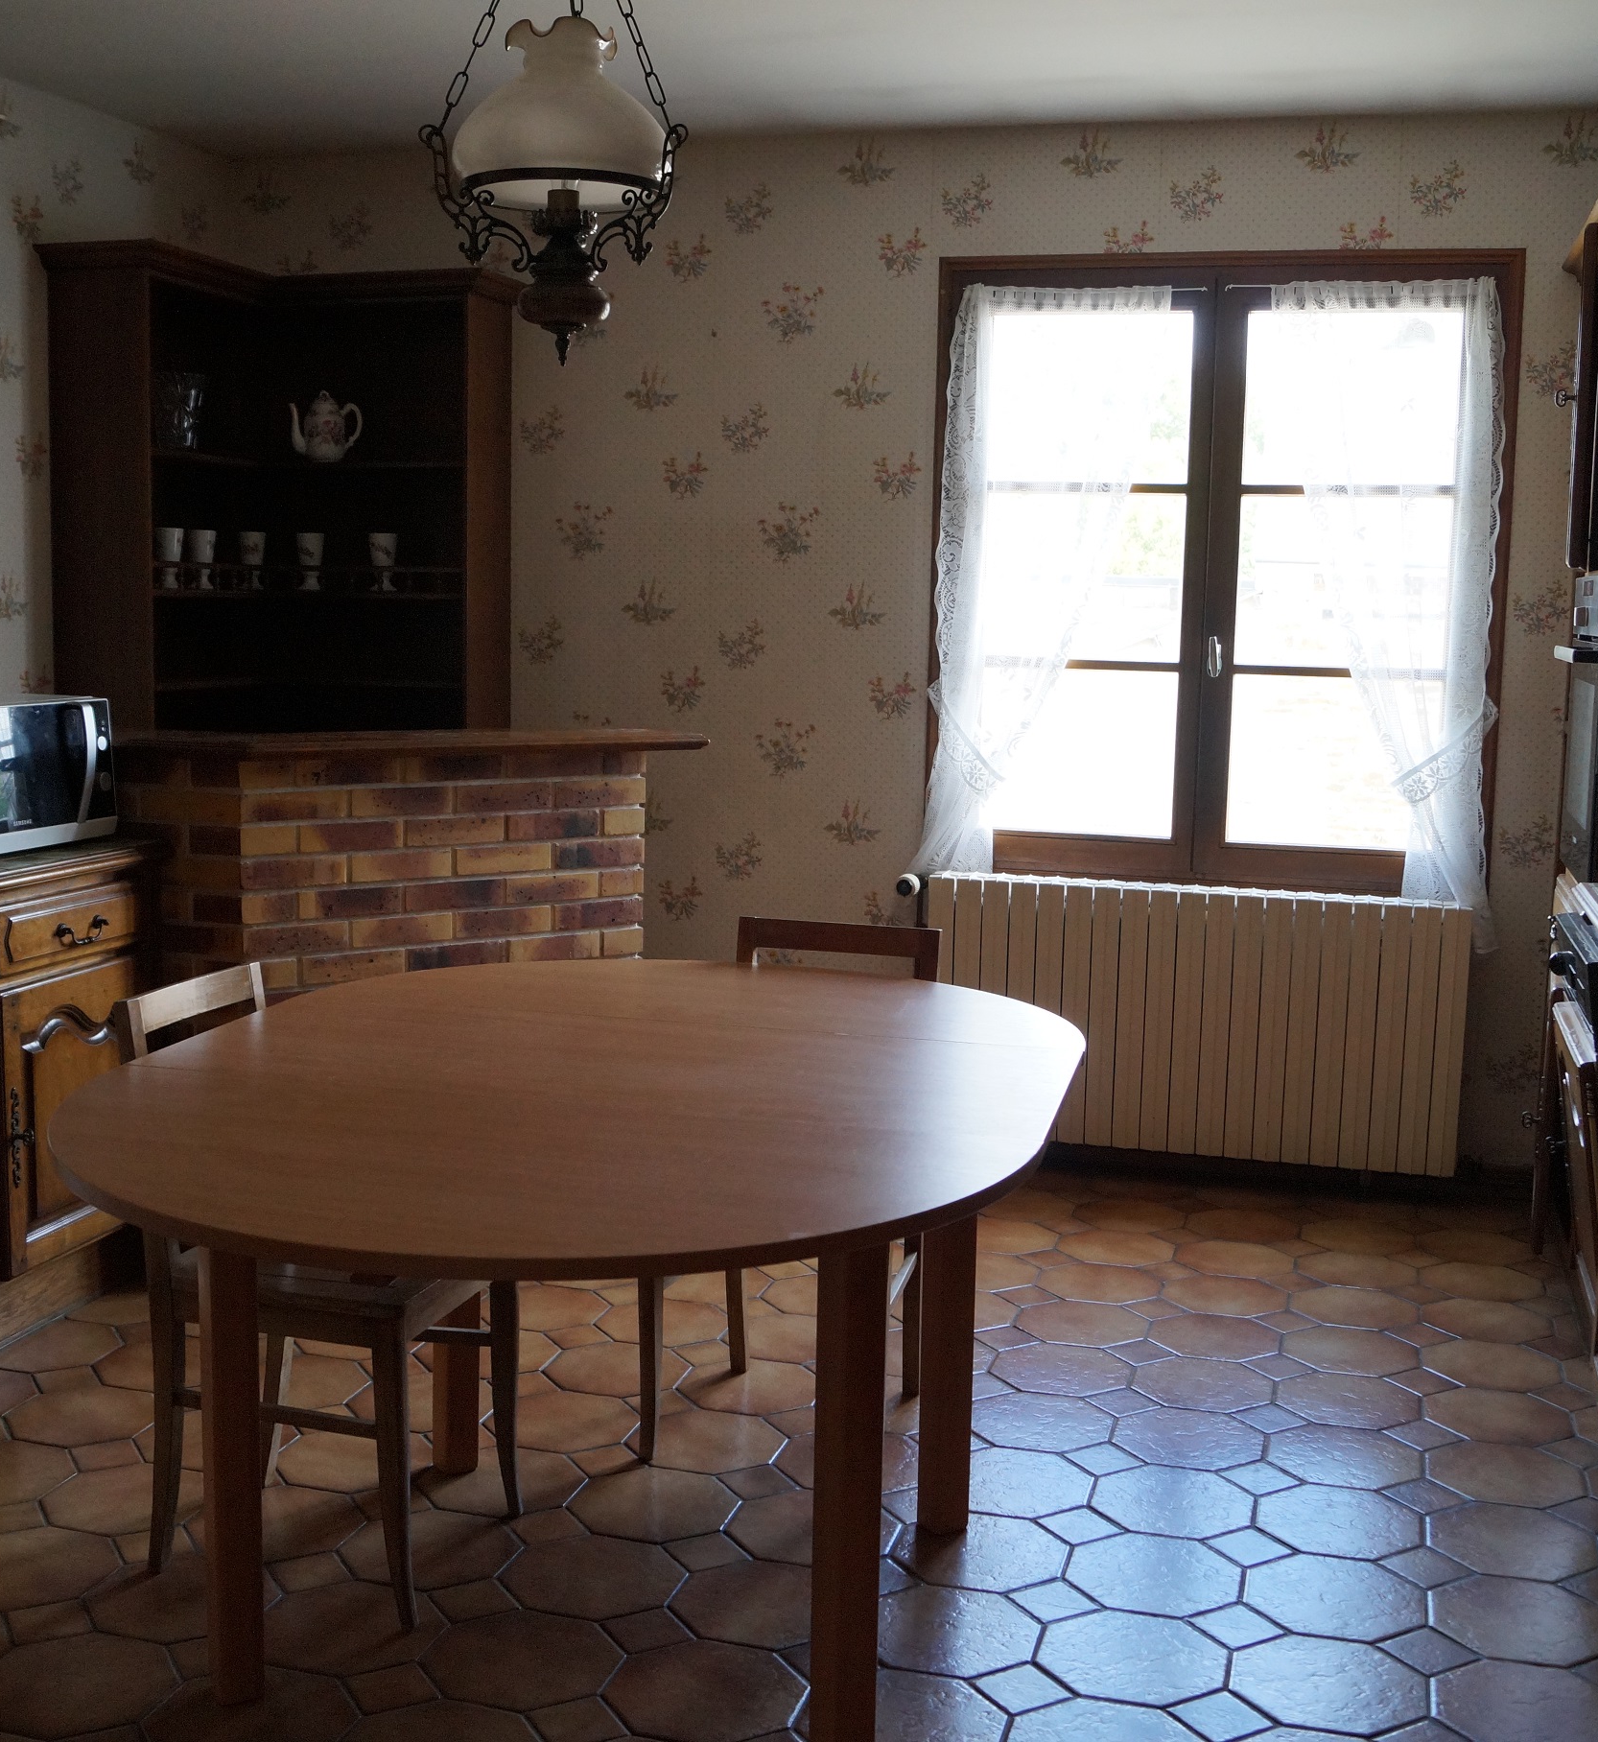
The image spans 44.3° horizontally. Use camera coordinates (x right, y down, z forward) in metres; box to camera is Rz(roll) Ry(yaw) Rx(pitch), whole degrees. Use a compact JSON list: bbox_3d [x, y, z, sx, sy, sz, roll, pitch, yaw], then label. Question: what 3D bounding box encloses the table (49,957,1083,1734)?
[{"bbox_3d":[-0.244,0.632,2.629,1.177,0.763,1.564,3,8,14],"label":"table"}]

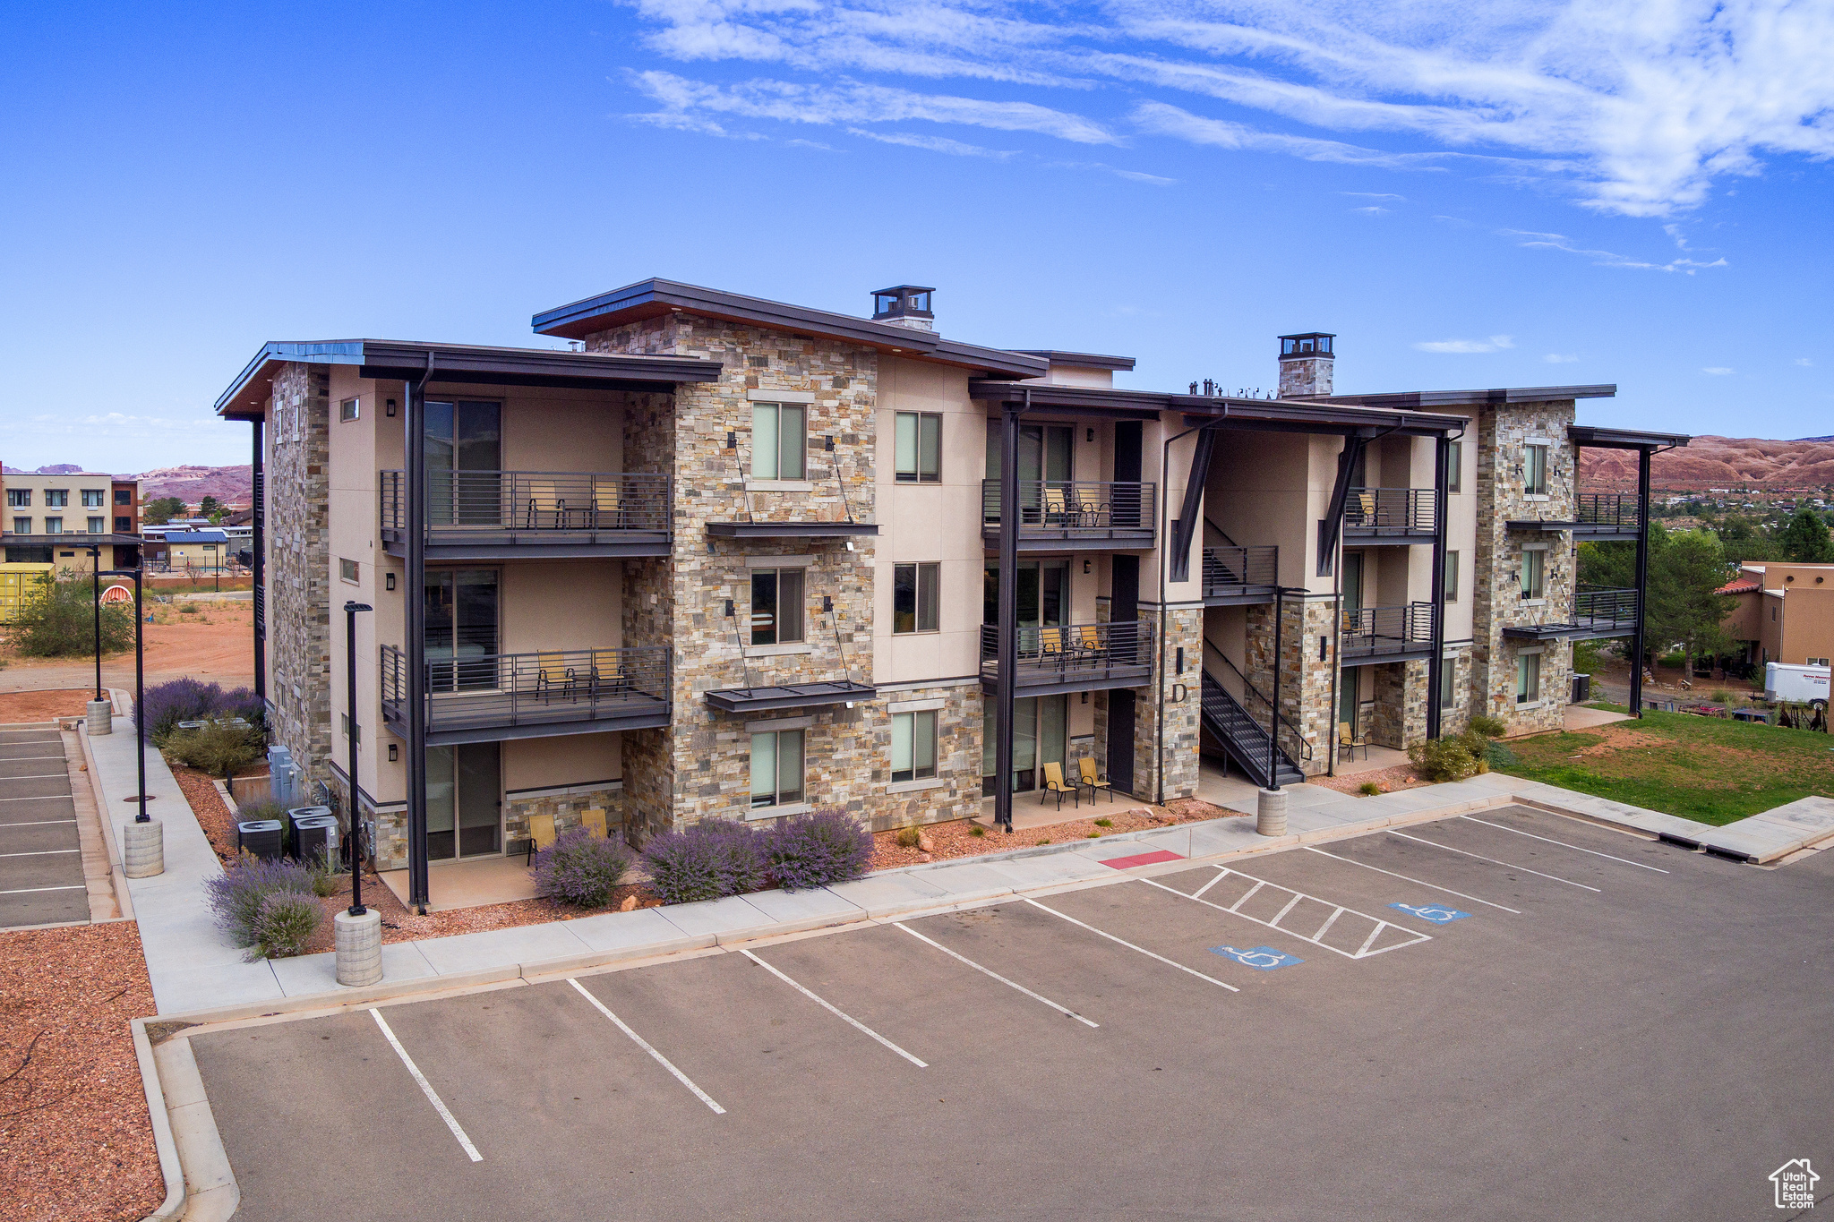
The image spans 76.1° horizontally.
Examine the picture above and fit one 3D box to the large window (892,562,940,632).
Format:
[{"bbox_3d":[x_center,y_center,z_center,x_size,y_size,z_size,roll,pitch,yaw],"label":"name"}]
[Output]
[{"bbox_3d":[0.006,-0.271,25.500,1.200,1.520,0.140,-2,5,-29],"label":"large window"}]

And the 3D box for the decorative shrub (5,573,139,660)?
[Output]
[{"bbox_3d":[-36.767,0.250,51.000,5.000,3.400,4.300,-3,6,-36],"label":"decorative shrub"}]

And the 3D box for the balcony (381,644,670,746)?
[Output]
[{"bbox_3d":[-7.122,1.339,21.670,4.650,1.280,1.900,-2,4,-30],"label":"balcony"}]

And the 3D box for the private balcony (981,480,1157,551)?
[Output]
[{"bbox_3d":[3.410,-2.178,26.831,3.750,1.480,1.800,-2,5,-32],"label":"private balcony"}]

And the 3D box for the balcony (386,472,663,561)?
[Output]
[{"bbox_3d":[-7.250,-1.767,21.850,4.600,1.500,2.150,-2,5,-29],"label":"balcony"}]

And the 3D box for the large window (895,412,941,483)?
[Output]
[{"bbox_3d":[0.009,-3.516,25.324,1.164,1.498,0.121,-2,5,-30],"label":"large window"}]

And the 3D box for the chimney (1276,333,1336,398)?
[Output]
[{"bbox_3d":[12.398,-7.826,37.300,0.920,2.000,1.500,-2,5,-29],"label":"chimney"}]

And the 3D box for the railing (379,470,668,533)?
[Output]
[{"bbox_3d":[-7.250,-1.994,21.800,4.600,1.060,2.100,-2,5,-29],"label":"railing"}]

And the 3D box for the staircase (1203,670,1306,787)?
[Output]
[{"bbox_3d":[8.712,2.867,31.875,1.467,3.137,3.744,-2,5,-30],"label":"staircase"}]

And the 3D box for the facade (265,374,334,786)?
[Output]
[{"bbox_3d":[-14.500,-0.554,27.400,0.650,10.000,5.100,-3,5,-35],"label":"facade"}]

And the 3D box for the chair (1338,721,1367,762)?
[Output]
[{"bbox_3d":[12.405,3.807,33.430,0.607,0.982,0.668,-2,5,-30],"label":"chair"}]

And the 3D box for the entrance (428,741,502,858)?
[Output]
[{"bbox_3d":[-8.800,3.551,22.275,1.800,2.420,0.150,-2,5,-29],"label":"entrance"}]

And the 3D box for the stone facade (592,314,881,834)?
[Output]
[{"bbox_3d":[-3.685,-0.600,24.322,4.200,9.900,4.000,-2,4,-31],"label":"stone facade"}]

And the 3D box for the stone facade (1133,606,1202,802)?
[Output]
[{"bbox_3d":[6.124,2.245,28.830,1.437,4.716,0.860,-2,5,-30],"label":"stone facade"}]

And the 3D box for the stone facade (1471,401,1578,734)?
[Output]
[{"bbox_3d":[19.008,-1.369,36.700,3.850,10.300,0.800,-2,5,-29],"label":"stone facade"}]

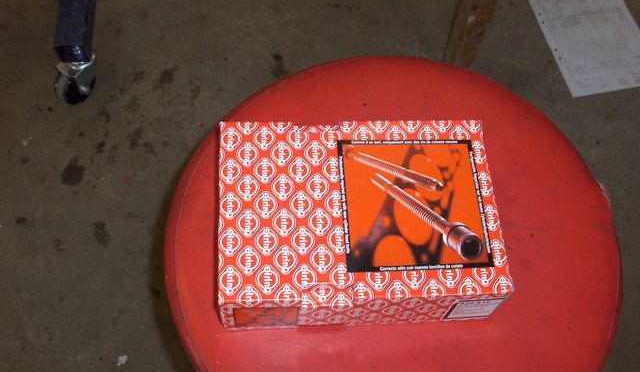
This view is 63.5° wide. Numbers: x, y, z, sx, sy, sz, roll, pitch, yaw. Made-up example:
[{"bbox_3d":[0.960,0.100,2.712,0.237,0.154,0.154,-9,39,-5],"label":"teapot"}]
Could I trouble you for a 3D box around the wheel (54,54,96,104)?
[{"bbox_3d":[-0.421,-0.182,0.895,0.047,0.080,0.071,28,66,10],"label":"wheel"}]

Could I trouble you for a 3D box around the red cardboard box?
[{"bbox_3d":[0.027,0.026,0.389,0.195,0.062,0.136,-1,64,-4],"label":"red cardboard box"}]

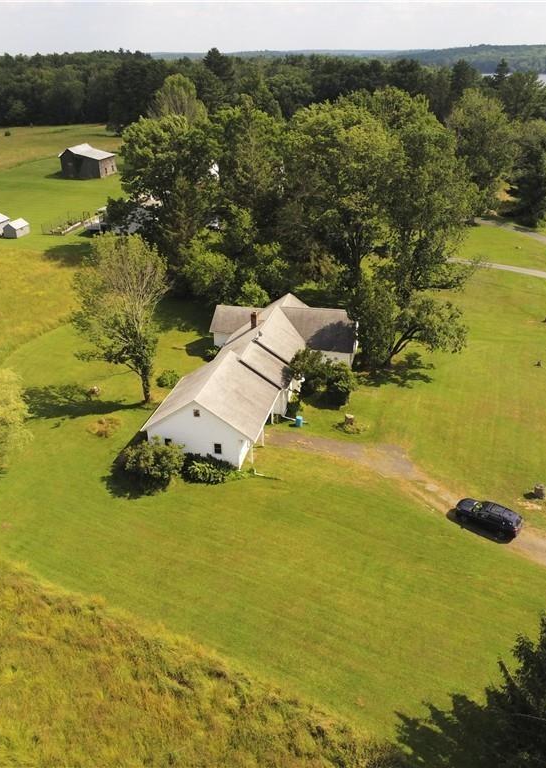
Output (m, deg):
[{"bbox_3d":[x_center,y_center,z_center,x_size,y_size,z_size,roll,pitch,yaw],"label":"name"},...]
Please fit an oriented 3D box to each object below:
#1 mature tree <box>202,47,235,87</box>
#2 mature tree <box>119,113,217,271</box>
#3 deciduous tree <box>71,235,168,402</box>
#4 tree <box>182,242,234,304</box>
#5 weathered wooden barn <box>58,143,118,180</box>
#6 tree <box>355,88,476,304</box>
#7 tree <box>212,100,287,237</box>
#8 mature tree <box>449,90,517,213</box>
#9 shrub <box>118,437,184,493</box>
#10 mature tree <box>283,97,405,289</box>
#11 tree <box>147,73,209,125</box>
[{"bbox_3d":[-20.510,-109.920,257.810,12.810,32.180,12.810,-2,26,-4],"label":"mature tree"},{"bbox_3d":[-16.370,-29.870,108.840,15.840,24.680,15.840,-4,26,-7],"label":"mature tree"},{"bbox_3d":[-14.924,-5.760,66.151,9.333,17.000,8.800,-6,26,-12],"label":"deciduous tree"},{"bbox_3d":[-9.220,-16.070,97.800,7.800,9.000,7.800,-3,26,-5],"label":"tree"},{"bbox_3d":[-55.050,-66.250,201.540,11.600,8.500,10.800,4,26,9],"label":"weathered wooden barn"},{"bbox_3d":[18.020,-22.230,87.150,15.150,28.680,15.150,5,26,11],"label":"tree"},{"bbox_3d":[-3.860,-33.570,113.770,11.920,26.760,11.920,-1,26,-2],"label":"tree"},{"bbox_3d":[46.270,-49.610,150.710,14.940,28.310,14.940,7,27,15],"label":"mature tree"},{"bbox_3d":[-10.030,6.371,56.166,5.000,3.800,4.300,-5,26,-11],"label":"shrub"},{"bbox_3d":[9.927,-25.249,95.803,16.333,26.400,16.000,3,26,5],"label":"mature tree"},{"bbox_3d":[-23.390,-61.320,168.010,14.710,27.510,14.710,-4,26,-7],"label":"tree"}]

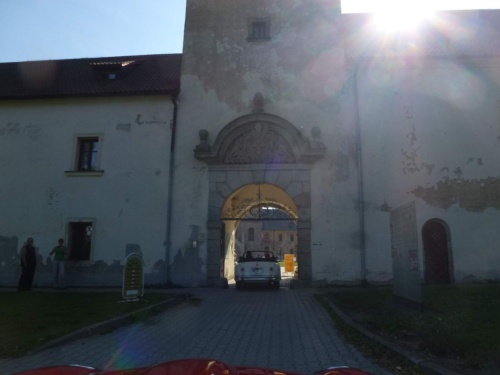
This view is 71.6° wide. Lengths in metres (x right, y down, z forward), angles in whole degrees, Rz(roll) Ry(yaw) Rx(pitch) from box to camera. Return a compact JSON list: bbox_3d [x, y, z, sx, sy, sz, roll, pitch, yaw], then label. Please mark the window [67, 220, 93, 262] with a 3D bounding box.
[{"bbox_3d":[-6.308,1.984,13.012,0.918,1.473,0.250,0,-10,3],"label":"window"}]

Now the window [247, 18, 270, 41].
[{"bbox_3d":[0.357,-6.446,14.275,0.983,0.997,0.300,0,-10,5],"label":"window"}]

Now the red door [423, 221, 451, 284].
[{"bbox_3d":[6.627,2.288,12.354,0.985,2.281,0.200,0,-10,5],"label":"red door"}]

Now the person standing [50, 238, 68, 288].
[{"bbox_3d":[-6.630,2.652,12.052,0.600,1.751,0.400,6,-12,-28],"label":"person standing"}]

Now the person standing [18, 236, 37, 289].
[{"bbox_3d":[-7.348,2.531,11.451,0.520,1.752,0.400,10,-14,-42],"label":"person standing"}]

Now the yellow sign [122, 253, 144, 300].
[{"bbox_3d":[-2.974,2.272,8.851,0.523,1.203,0.350,6,-11,-26],"label":"yellow sign"}]

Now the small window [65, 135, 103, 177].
[{"bbox_3d":[-6.443,-1.242,13.587,1.441,1.693,0.300,0,-10,3],"label":"small window"}]

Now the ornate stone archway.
[{"bbox_3d":[0.368,0.344,13.086,4.851,6.595,0.700,0,-10,5],"label":"ornate stone archway"}]

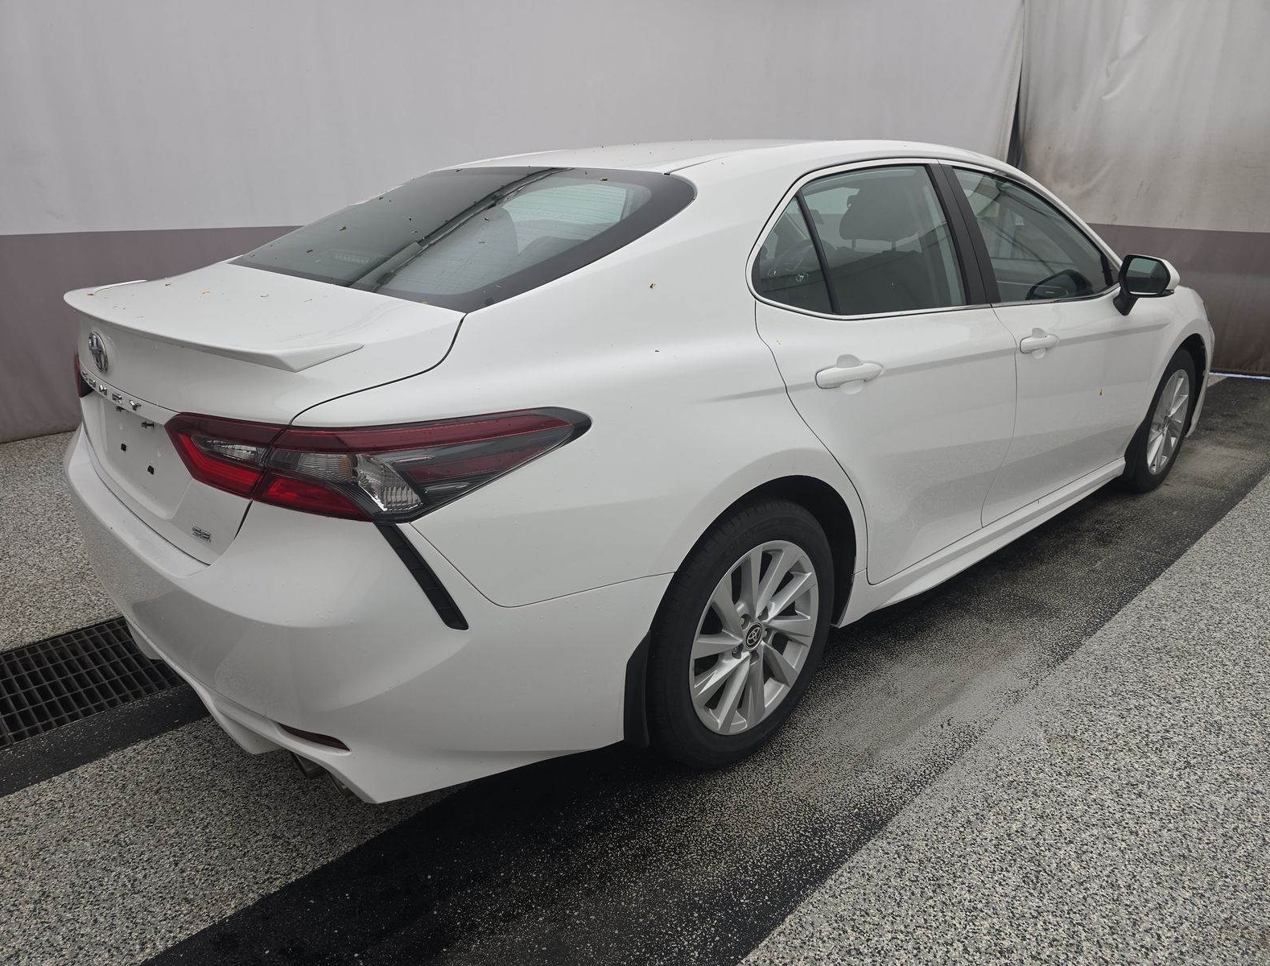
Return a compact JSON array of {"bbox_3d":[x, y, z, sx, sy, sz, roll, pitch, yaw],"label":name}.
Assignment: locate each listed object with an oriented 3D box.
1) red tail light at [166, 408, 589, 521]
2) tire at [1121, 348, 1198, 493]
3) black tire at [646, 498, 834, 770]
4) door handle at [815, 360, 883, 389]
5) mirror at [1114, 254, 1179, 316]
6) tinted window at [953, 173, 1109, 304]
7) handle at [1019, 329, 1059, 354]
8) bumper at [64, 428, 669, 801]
[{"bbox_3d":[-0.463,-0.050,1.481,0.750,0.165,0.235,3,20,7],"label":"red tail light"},{"bbox_3d":[2.305,-0.290,3.860,0.660,0.660,0.220,-17,26,-40],"label":"tire"},{"bbox_3d":[0.224,0.337,2.056,0.660,0.660,0.220,-17,26,-40],"label":"black tire"},{"bbox_3d":[0.484,-0.243,1.929,0.255,0.057,0.050,-17,26,-40],"label":"door handle"},{"bbox_3d":[1.770,-0.679,2.963,0.170,0.200,0.210,-17,26,-40],"label":"mirror"},{"bbox_3d":[1.331,-0.809,2.799,0.930,0.440,0.070,-17,4,-40],"label":"tinted window"},{"bbox_3d":[1.219,-0.416,2.579,0.255,0.055,0.050,-17,26,-40],"label":"handle"},{"bbox_3d":[-0.825,0.123,2.112,0.810,0.610,1.820,-17,26,-40],"label":"bumper"}]

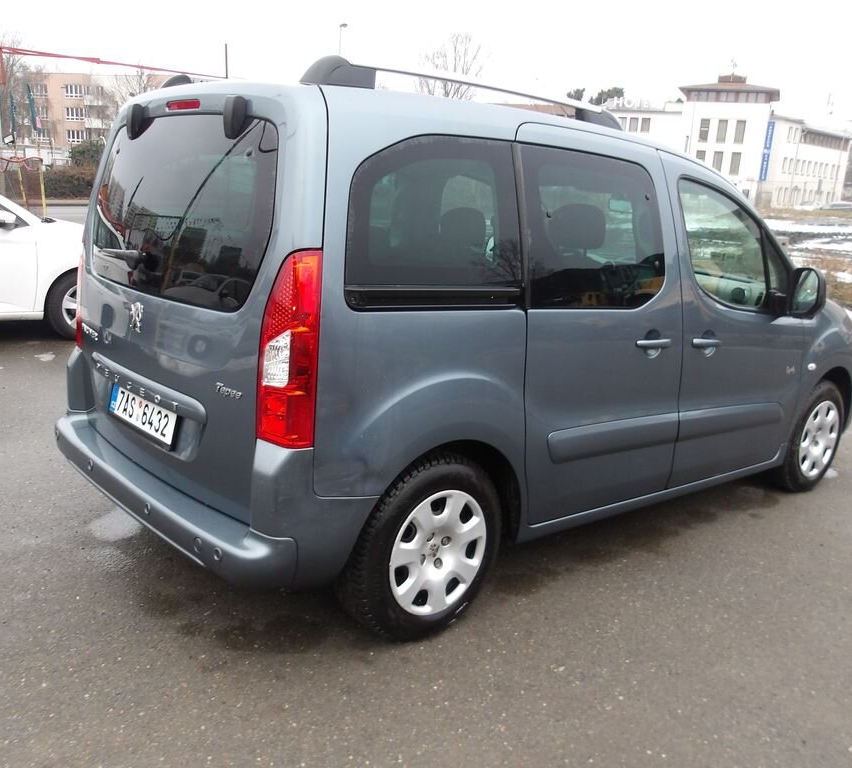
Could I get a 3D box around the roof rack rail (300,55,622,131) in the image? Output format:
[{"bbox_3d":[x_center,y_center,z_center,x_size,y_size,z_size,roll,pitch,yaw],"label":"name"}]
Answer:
[{"bbox_3d":[0.228,-0.977,2.775,1.500,0.100,0.070,-9,17,-40],"label":"roof rack rail"}]

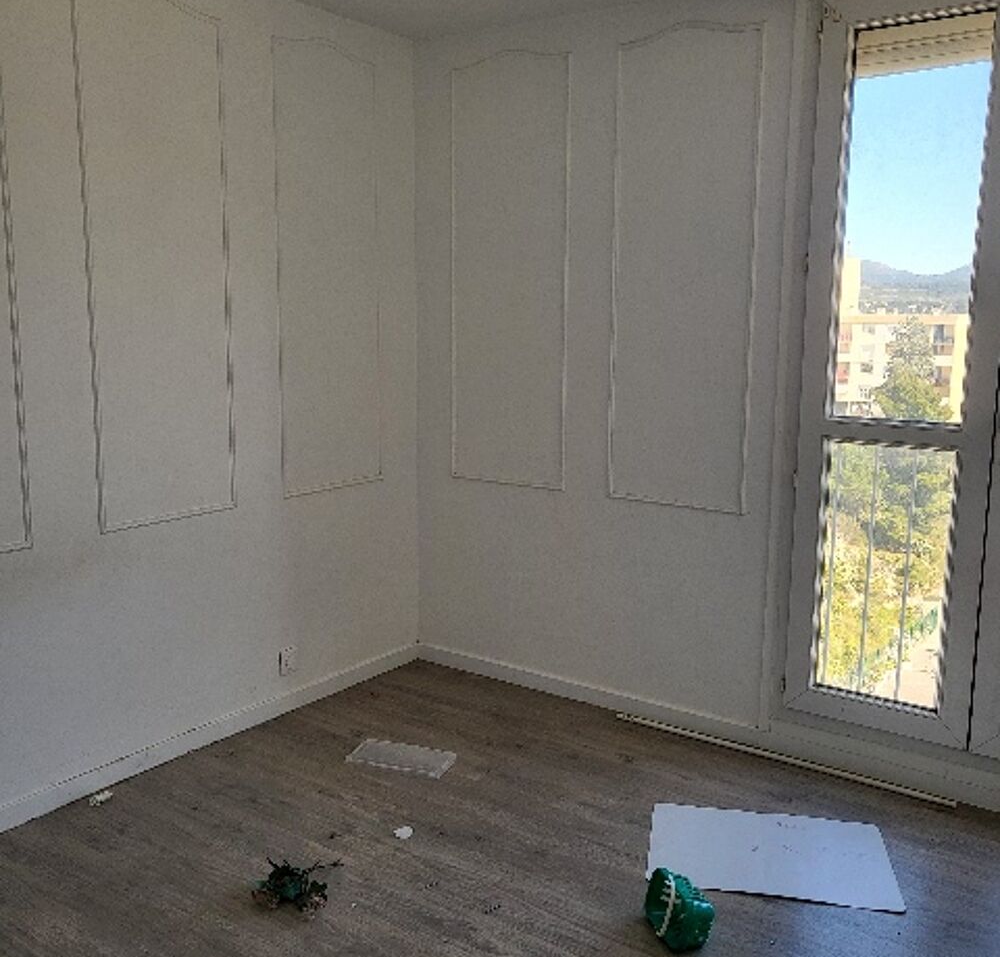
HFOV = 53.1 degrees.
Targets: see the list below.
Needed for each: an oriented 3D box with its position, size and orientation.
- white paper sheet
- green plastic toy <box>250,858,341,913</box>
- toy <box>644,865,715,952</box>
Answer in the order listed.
[{"bbox_3d":[0.731,1.014,2.719,0.635,0.008,0.437,2,9,12],"label":"white paper sheet"},{"bbox_3d":[-0.506,1.011,2.476,0.205,0.080,0.125,-1,9,-6],"label":"green plastic toy"},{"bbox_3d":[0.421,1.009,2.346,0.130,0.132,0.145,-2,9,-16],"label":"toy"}]

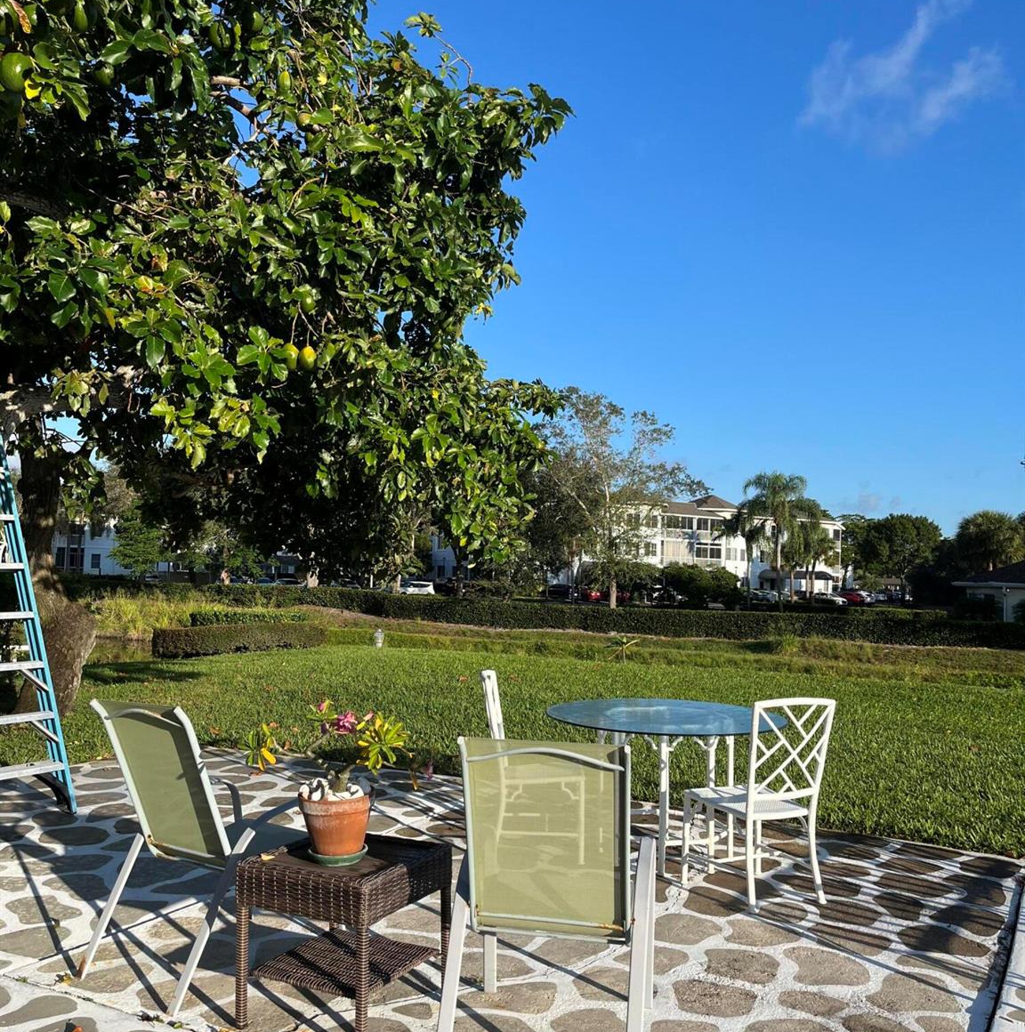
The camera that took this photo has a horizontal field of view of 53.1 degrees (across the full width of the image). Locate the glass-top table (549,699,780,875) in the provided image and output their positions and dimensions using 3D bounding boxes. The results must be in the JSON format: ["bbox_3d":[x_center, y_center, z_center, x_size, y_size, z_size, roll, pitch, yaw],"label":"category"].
[{"bbox_3d":[0.780,1.403,5.334,1.220,0.725,1.220,1,-3,0],"label":"glass-top table"}]

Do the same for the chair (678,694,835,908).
[{"bbox_3d":[1.132,1.292,4.748,0.460,0.900,0.530,2,-3,-24],"label":"chair"}]

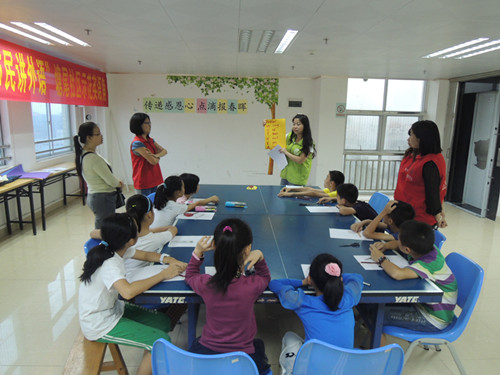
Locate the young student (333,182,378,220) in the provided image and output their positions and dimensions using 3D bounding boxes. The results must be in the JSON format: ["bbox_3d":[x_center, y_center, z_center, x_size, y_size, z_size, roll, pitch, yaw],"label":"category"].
[{"bbox_3d":[1.013,0.450,3.419,0.600,1.000,0.450,-1,11,-10],"label":"young student"}]

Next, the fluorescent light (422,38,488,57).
[{"bbox_3d":[2.524,-1.747,4.342,0.130,0.070,1.200,0,11,-2],"label":"fluorescent light"}]

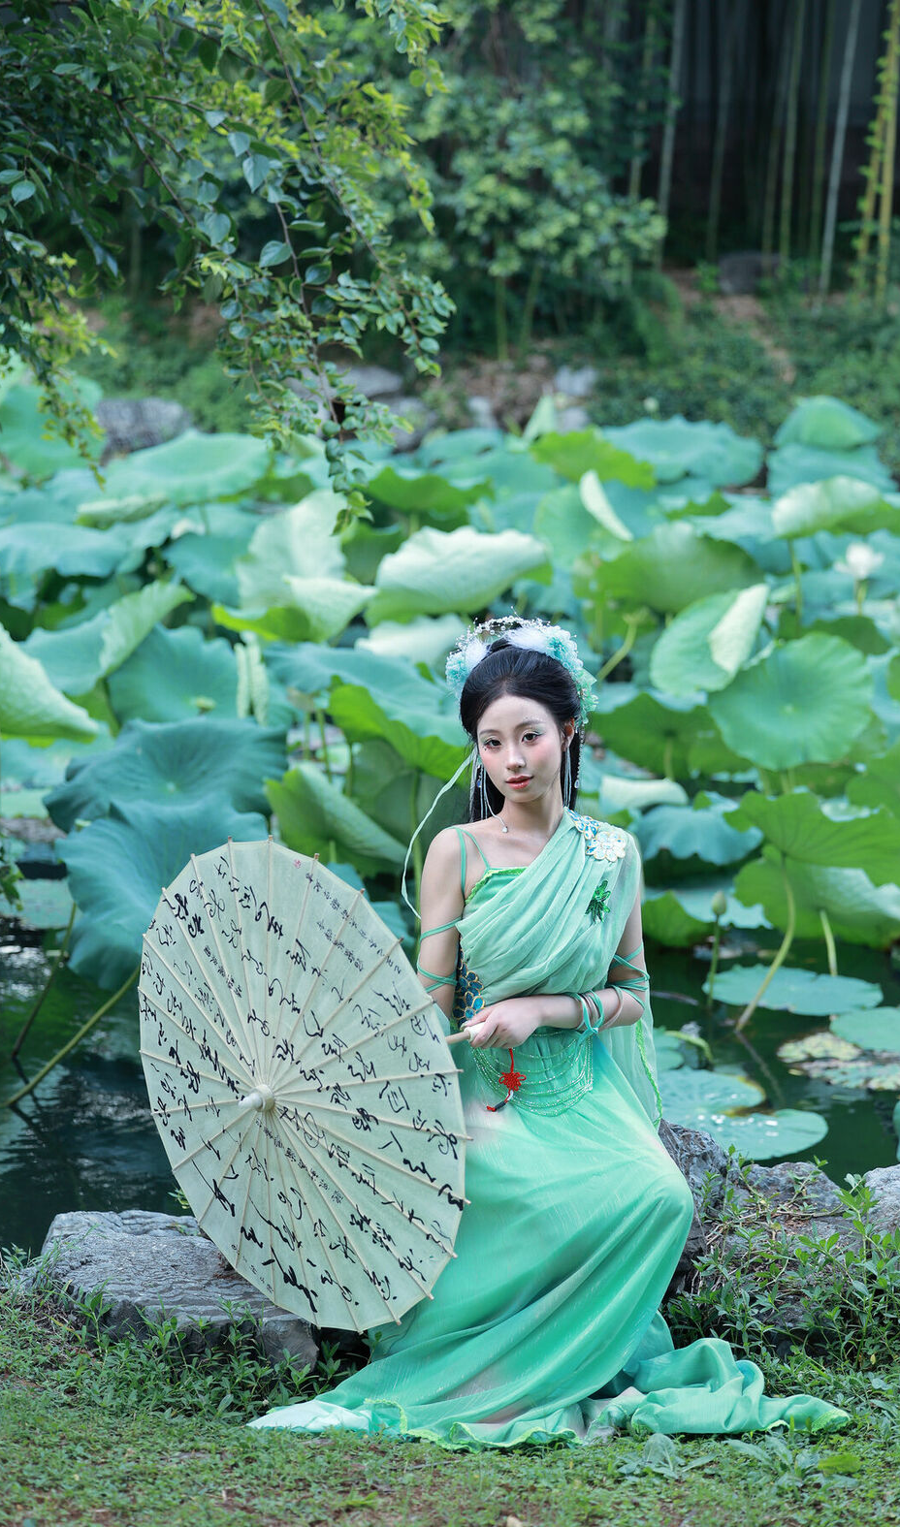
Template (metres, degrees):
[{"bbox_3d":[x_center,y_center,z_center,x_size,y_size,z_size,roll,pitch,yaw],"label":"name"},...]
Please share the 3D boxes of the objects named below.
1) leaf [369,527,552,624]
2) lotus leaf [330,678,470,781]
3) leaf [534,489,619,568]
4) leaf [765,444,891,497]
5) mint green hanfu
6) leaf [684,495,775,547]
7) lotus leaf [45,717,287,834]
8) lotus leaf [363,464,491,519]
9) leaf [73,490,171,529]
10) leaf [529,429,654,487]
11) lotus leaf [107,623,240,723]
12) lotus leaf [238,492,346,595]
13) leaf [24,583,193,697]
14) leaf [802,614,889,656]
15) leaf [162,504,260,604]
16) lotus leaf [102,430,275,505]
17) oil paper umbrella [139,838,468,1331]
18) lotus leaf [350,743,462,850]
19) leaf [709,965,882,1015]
[{"bbox_3d":[0.025,-0.571,8.900,0.560,0.260,0.440,0,11,0],"label":"leaf"},{"bbox_3d":[-0.118,-0.091,7.600,0.420,0.200,0.360,0,12,0],"label":"lotus leaf"},{"bbox_3d":[0.436,-0.797,9.900,0.340,0.290,0.280,0,11,0],"label":"leaf"},{"bbox_3d":[1.598,-1.231,12.300,0.540,0.200,0.480,0,12,0],"label":"leaf"},{"bbox_3d":[0.155,0.567,4.766,0.950,0.930,0.640,-1,13,-6],"label":"mint green hanfu"},{"bbox_3d":[0.980,-0.830,10.100,0.420,0.160,0.420,0,11,0],"label":"leaf"},{"bbox_3d":[-0.682,0.036,7.000,0.560,0.200,0.500,0,12,0],"label":"lotus leaf"},{"bbox_3d":[-0.091,-1.123,12.000,0.520,0.200,0.450,0,12,0],"label":"lotus leaf"},{"bbox_3d":[-1.267,-0.983,11.300,0.370,0.140,0.320,0,12,0],"label":"leaf"},{"bbox_3d":[0.619,-1.338,12.800,0.550,0.230,0.450,0,12,0],"label":"leaf"},{"bbox_3d":[-0.809,-0.268,8.700,0.460,0.300,0.420,0,11,0],"label":"lotus leaf"},{"bbox_3d":[-0.574,-0.785,10.500,0.400,0.370,0.280,0,12,0],"label":"lotus leaf"},{"bbox_3d":[-1.085,-0.392,9.300,0.540,0.330,0.450,0,12,0],"label":"leaf"},{"bbox_3d":[1.252,-0.400,9.300,0.380,0.170,0.360,0,12,0],"label":"leaf"},{"bbox_3d":[-0.847,-0.758,10.600,0.460,0.300,0.430,0,11,0],"label":"leaf"},{"bbox_3d":[-0.946,-1.064,10.500,0.610,0.230,0.500,0,11,0],"label":"lotus leaf"},{"bbox_3d":[-0.104,0.448,4.490,0.540,0.765,0.765,-15,15,-41],"label":"oil paper umbrella"},{"bbox_3d":[-0.108,0.083,8.000,0.400,0.300,0.320,0,12,0],"label":"lotus leaf"},{"bbox_3d":[0.944,0.620,8.000,0.475,0.040,0.460,0,12,0],"label":"leaf"}]

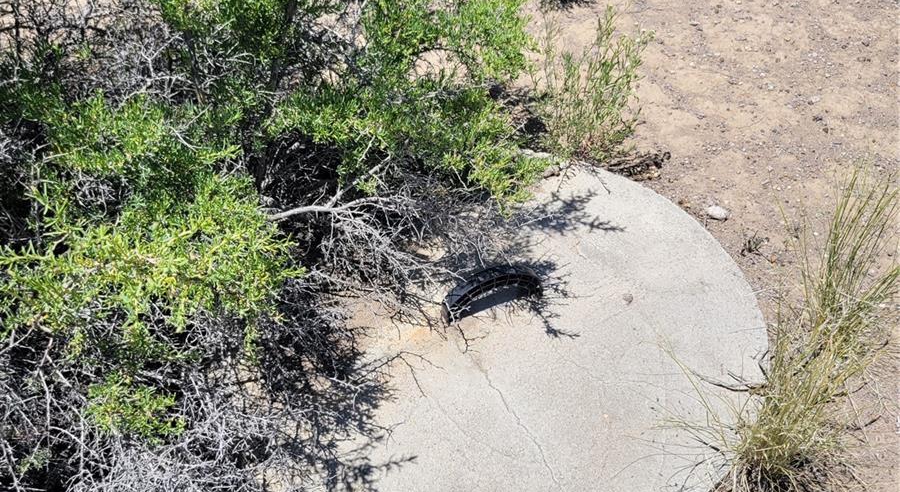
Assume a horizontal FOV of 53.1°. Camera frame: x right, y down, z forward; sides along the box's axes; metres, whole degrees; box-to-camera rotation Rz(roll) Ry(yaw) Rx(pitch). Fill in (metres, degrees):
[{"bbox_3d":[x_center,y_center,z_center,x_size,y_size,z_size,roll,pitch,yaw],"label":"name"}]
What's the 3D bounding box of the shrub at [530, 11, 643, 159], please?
[{"bbox_3d":[0.378,-0.425,2.455,0.310,0.340,0.290,0,41,0],"label":"shrub"}]

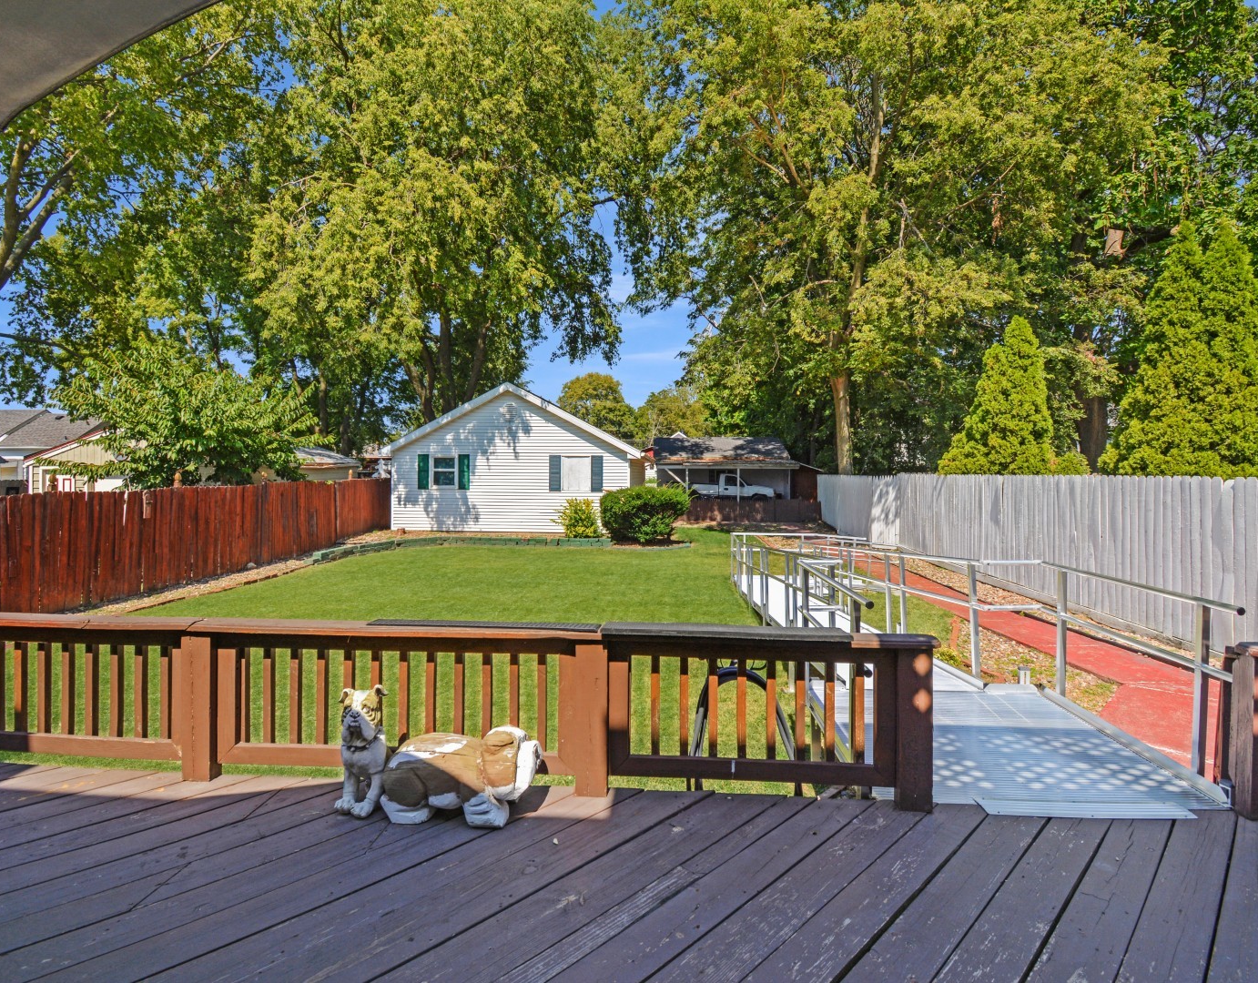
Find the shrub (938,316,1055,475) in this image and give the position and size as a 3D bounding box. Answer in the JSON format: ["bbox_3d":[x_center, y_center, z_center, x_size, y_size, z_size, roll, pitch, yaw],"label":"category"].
[{"bbox_3d":[8.446,-1.207,14.174,2.500,5.600,2.500,0,2,4],"label":"shrub"}]

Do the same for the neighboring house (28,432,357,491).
[{"bbox_3d":[-14.552,-0.452,21.592,6.900,3.600,6.700,0,2,4],"label":"neighboring house"}]

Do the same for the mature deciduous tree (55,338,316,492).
[{"bbox_3d":[-9.786,-1.023,13.883,5.000,5.150,5.000,0,2,4],"label":"mature deciduous tree"}]

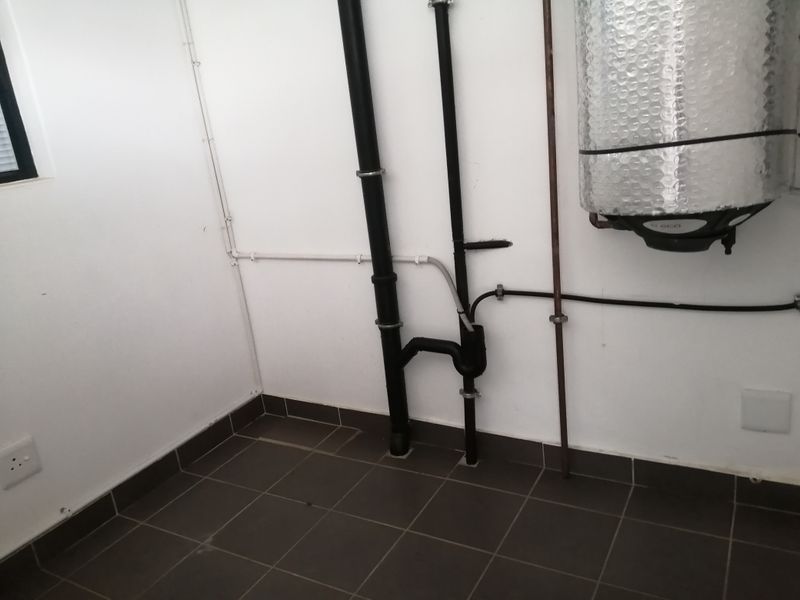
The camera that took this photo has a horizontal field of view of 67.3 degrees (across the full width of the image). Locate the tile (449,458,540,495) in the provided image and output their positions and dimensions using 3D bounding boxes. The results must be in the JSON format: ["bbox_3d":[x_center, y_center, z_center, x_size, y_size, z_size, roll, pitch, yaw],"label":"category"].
[{"bbox_3d":[0.352,0.638,2.196,0.300,0.012,0.191,3,19,30],"label":"tile"}]

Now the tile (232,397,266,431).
[{"bbox_3d":[-0.722,0.545,2.857,0.010,0.098,0.200,3,19,30],"label":"tile"}]

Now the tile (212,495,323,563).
[{"bbox_3d":[-0.458,0.796,2.098,0.308,0.010,0.308,3,19,30],"label":"tile"}]

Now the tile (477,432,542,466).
[{"bbox_3d":[0.397,0.555,2.265,0.300,0.096,0.012,3,19,31],"label":"tile"}]

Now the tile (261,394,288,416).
[{"bbox_3d":[-0.593,0.504,2.871,0.140,0.096,0.012,3,19,31],"label":"tile"}]

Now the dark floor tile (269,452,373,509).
[{"bbox_3d":[-0.306,0.703,2.354,0.308,0.010,0.308,3,19,30],"label":"dark floor tile"}]

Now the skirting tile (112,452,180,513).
[{"bbox_3d":[-0.999,0.715,2.388,0.010,0.098,0.308,3,19,30],"label":"skirting tile"}]

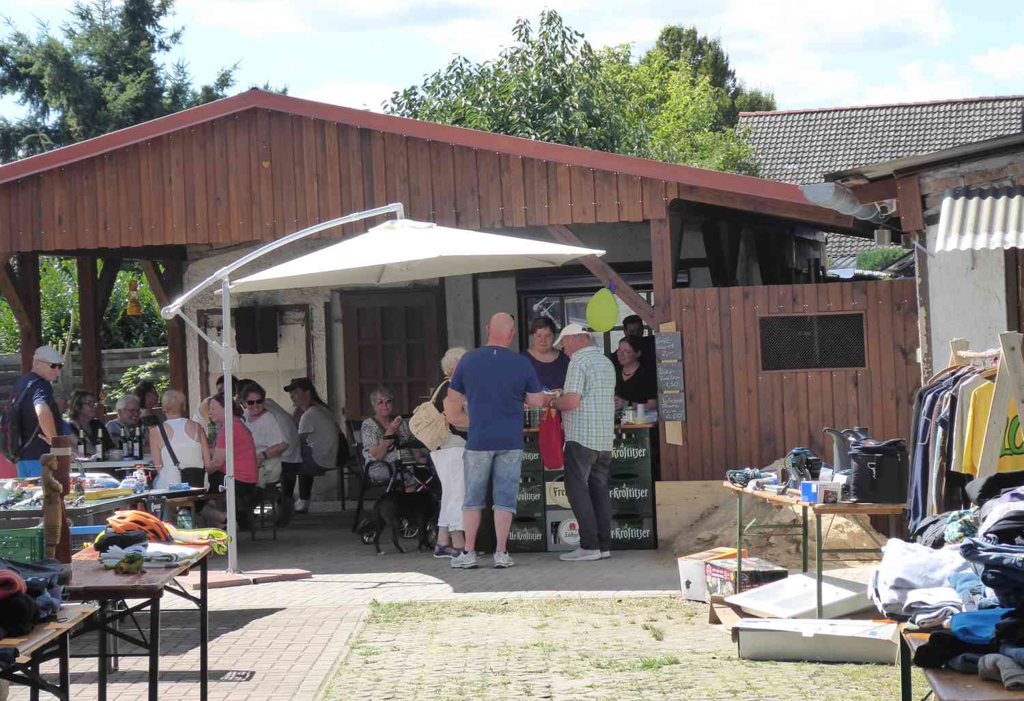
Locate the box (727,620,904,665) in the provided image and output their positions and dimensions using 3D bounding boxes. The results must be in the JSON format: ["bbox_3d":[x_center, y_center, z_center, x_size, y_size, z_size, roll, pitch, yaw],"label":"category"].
[{"bbox_3d":[1.600,1.515,14.060,0.830,0.165,0.390,-1,1,12],"label":"box"}]

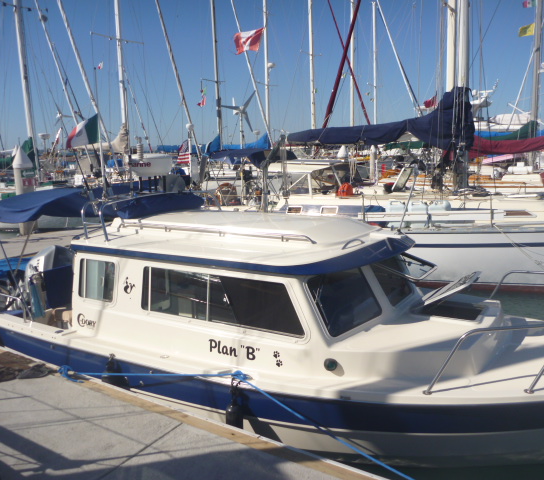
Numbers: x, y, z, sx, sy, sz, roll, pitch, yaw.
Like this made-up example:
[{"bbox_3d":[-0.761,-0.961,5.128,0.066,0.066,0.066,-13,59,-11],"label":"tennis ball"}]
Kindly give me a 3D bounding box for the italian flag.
[{"bbox_3d":[-2.031,-1.163,5.550,0.360,0.350,0.120,-1,10,0],"label":"italian flag"}]

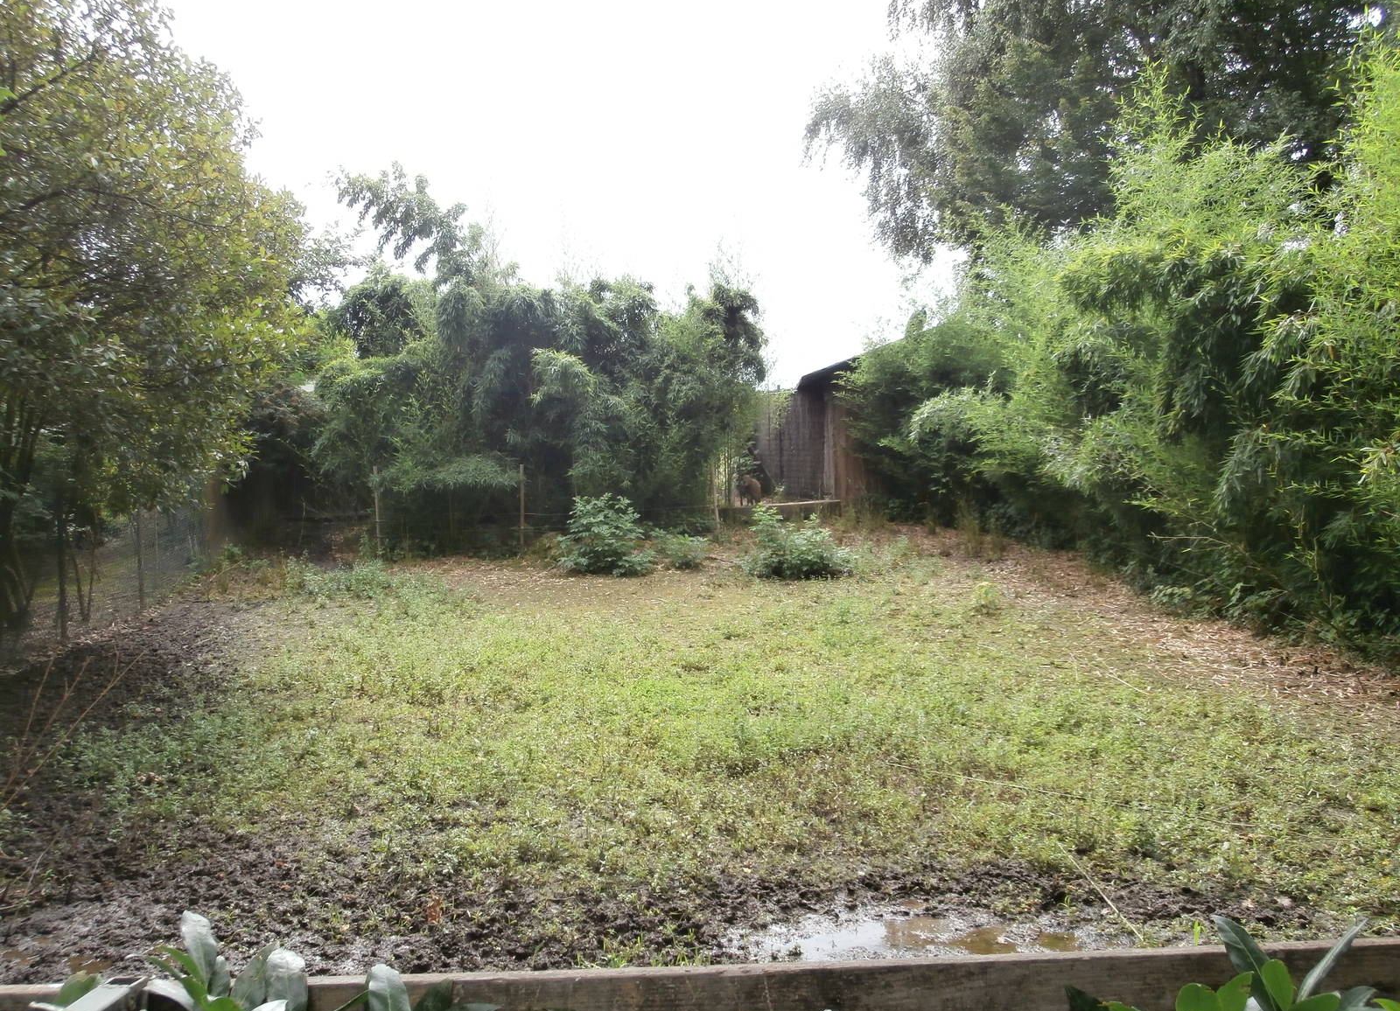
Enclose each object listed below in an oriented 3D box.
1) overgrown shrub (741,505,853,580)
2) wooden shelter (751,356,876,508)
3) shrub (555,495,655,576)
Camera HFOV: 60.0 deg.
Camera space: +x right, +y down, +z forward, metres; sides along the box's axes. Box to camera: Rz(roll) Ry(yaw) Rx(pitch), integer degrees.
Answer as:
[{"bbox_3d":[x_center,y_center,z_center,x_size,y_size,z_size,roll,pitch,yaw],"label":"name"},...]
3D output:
[{"bbox_3d":[1.240,0.460,15.500,1.400,0.950,1.250,0,1,0],"label":"overgrown shrub"},{"bbox_3d":[2.100,-1.350,22.000,2.300,2.650,2.400,0,1,14],"label":"wooden shelter"},{"bbox_3d":[-1.200,0.380,15.500,1.250,1.020,1.150,0,1,0],"label":"shrub"}]

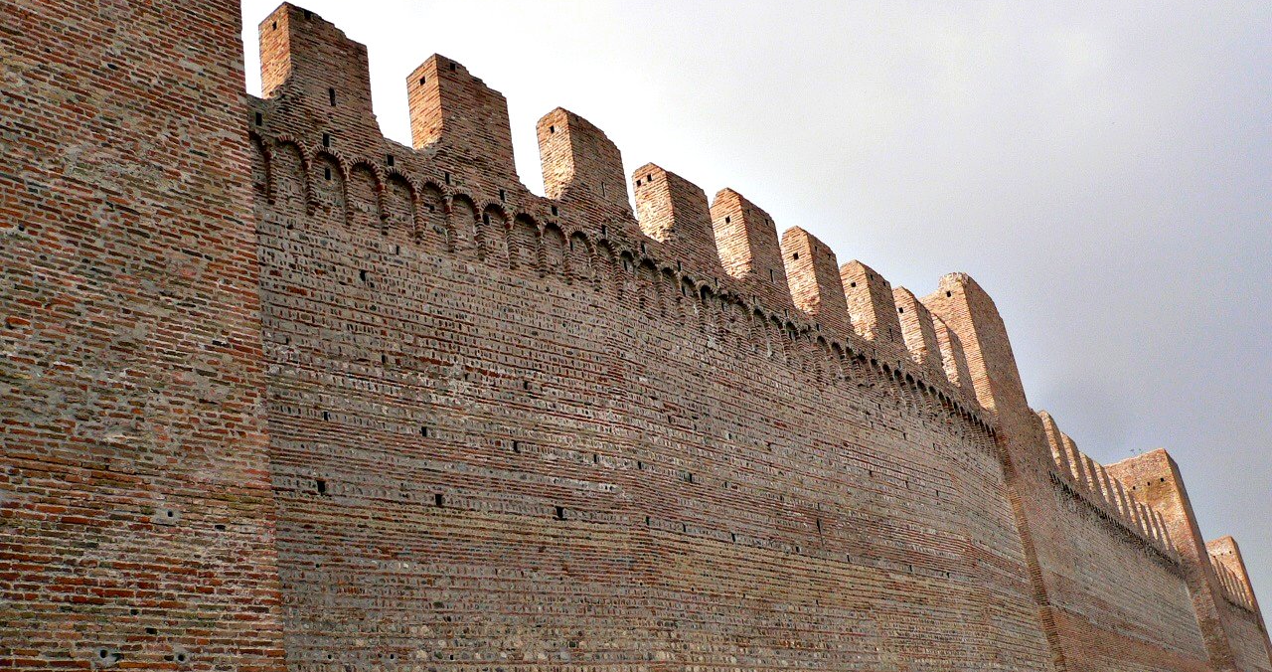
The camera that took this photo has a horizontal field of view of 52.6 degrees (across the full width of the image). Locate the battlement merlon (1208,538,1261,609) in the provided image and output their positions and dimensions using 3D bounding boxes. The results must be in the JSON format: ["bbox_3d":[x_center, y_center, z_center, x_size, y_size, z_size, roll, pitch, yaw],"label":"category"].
[{"bbox_3d":[54.888,22.182,118.572,2.520,6.120,5.400,-19,-24,26],"label":"battlement merlon"}]

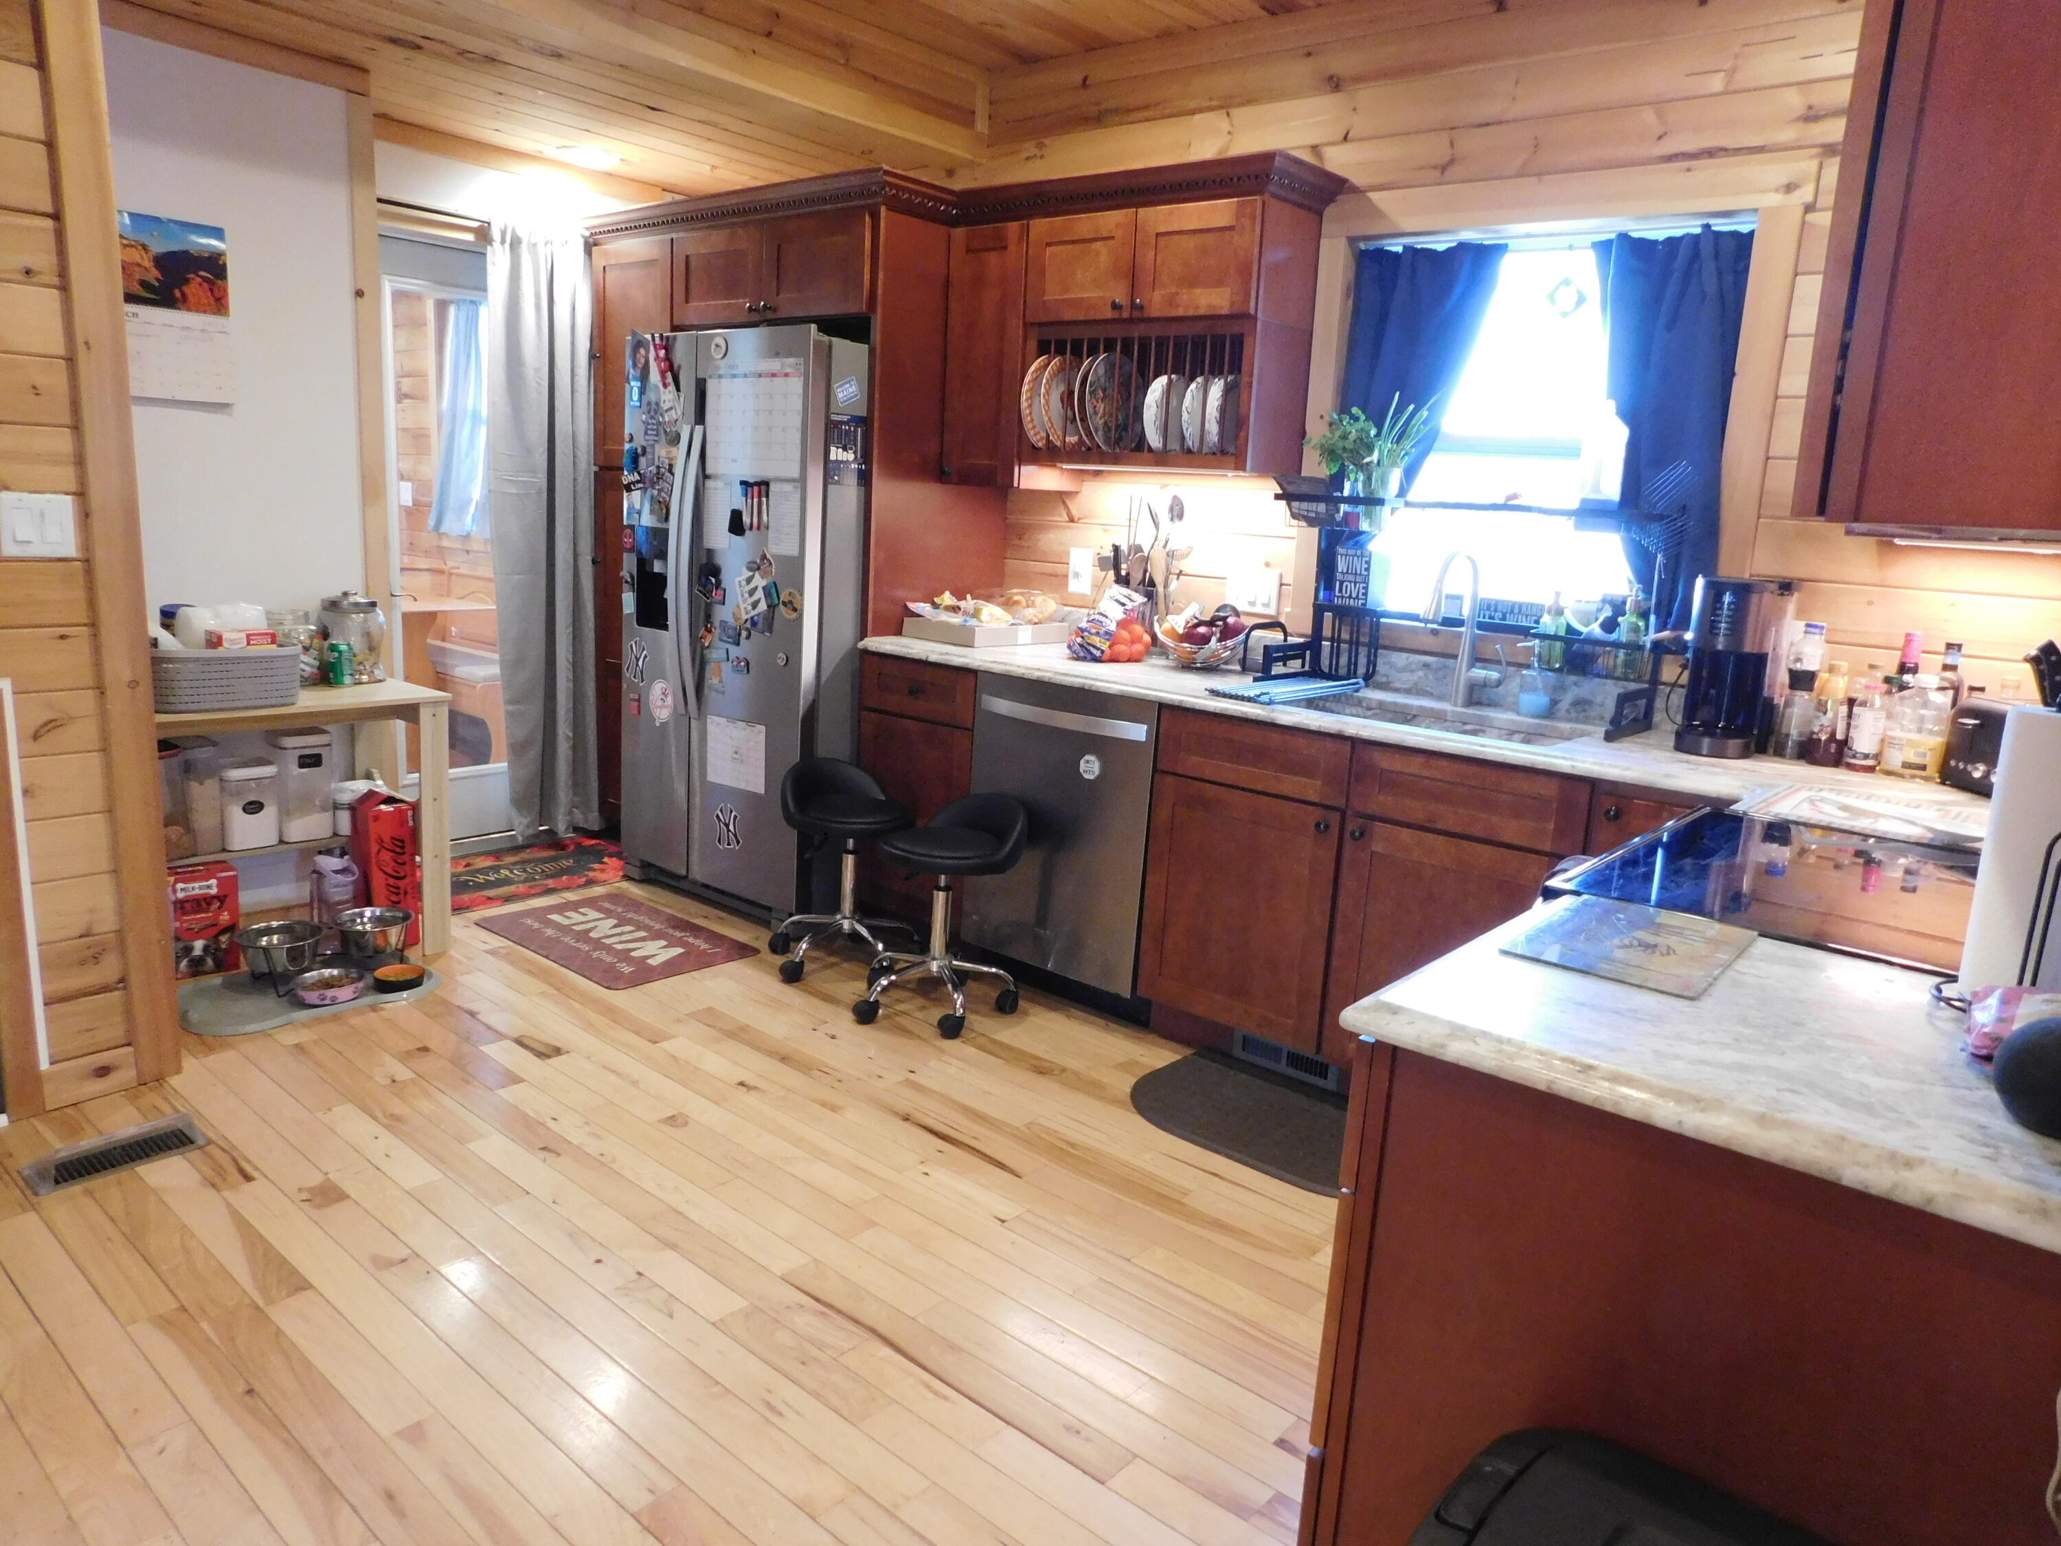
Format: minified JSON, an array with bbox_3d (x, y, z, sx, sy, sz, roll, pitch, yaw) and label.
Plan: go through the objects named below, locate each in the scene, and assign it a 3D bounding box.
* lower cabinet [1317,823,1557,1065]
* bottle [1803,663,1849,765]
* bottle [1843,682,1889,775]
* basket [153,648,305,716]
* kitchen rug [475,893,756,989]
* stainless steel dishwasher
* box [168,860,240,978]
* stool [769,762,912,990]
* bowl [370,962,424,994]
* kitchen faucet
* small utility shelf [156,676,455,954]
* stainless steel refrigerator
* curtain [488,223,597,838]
[{"bbox_3d":[1.086,0.386,3.217,0.530,0.590,0.590,13,14,38],"label":"lower cabinet"},{"bbox_3d":[1.597,-0.116,2.719,0.070,0.200,0.070,13,15,40],"label":"bottle"},{"bbox_3d":[1.633,-0.090,2.666,0.064,0.172,0.064,13,15,40],"label":"bottle"},{"bbox_3d":[-2.048,-0.241,3.402,0.260,0.145,0.370,13,14,38],"label":"basket"},{"bbox_3d":[-1.228,0.483,4.070,0.745,0.010,0.485,13,14,38],"label":"kitchen rug"},{"bbox_3d":[0.247,0.143,3.878,0.605,0.800,0.610,13,14,38],"label":"stainless steel dishwasher"},{"bbox_3d":[-2.168,0.388,3.558,0.100,0.275,0.185,14,15,42],"label":"box"},{"bbox_3d":[-0.521,0.273,3.897,0.430,0.580,0.430,-7,15,-42],"label":"stool"},{"bbox_3d":[-1.625,0.529,3.524,0.128,0.044,0.128,13,15,40],"label":"bowl"},{"bbox_3d":[1.018,-0.327,3.177,0.130,0.367,0.270,13,15,40],"label":"kitchen faucet"},{"bbox_3d":[-2.033,0.152,3.587,0.460,0.725,0.860,13,15,40],"label":"small utility shelf"},{"bbox_3d":[-0.732,-0.462,4.414,0.915,1.757,0.840,13,15,40],"label":"stainless steel refrigerator"},{"bbox_3d":[-1.713,-0.804,4.883,0.130,2.130,0.410,13,14,38],"label":"curtain"}]

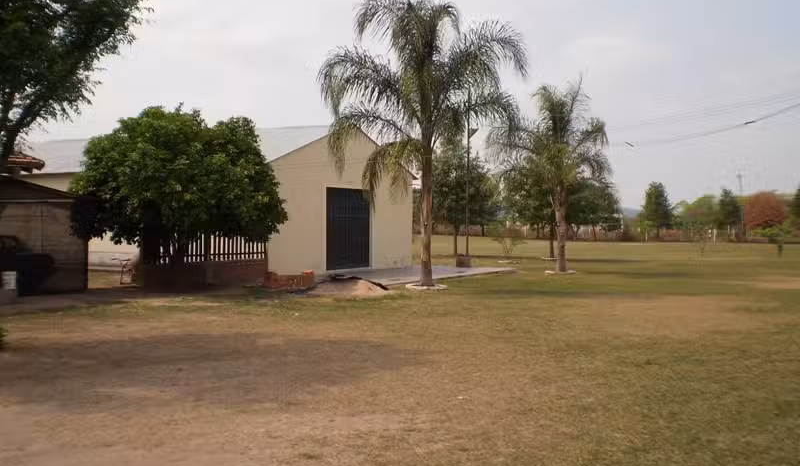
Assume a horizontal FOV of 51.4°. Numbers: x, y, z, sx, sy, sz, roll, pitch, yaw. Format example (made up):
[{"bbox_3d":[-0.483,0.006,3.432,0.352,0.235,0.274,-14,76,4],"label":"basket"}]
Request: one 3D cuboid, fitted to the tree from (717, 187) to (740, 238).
[{"bbox_3d":[33.166,-1.788,83.991,2.600,5.200,2.600,0,1,0],"label":"tree"}]

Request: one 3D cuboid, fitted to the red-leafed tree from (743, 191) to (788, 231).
[{"bbox_3d":[38.659,-1.696,87.992,4.900,4.700,4.700,0,1,0],"label":"red-leafed tree"}]

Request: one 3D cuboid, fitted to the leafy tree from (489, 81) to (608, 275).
[{"bbox_3d":[5.318,-2.038,29.383,4.300,6.750,4.200,0,1,0],"label":"leafy tree"}]

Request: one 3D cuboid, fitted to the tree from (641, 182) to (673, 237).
[{"bbox_3d":[25.897,-2.088,83.988,3.250,5.800,3.200,0,1,0],"label":"tree"}]

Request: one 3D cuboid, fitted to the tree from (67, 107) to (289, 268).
[{"bbox_3d":[-5.644,-0.834,21.194,5.600,4.500,5.000,0,1,0],"label":"tree"}]

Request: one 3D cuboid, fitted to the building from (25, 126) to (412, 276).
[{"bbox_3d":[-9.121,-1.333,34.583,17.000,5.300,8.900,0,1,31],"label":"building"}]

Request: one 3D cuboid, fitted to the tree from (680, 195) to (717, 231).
[{"bbox_3d":[35.877,-2.163,100.000,4.400,4.800,4.300,0,0,0],"label":"tree"}]

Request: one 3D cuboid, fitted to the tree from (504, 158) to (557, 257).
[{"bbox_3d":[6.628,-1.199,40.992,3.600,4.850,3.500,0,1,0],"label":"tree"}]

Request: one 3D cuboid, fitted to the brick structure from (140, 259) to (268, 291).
[{"bbox_3d":[-4.951,1.054,21.412,3.260,0.740,0.300,0,1,-25],"label":"brick structure"}]

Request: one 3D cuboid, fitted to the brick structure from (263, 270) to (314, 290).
[{"bbox_3d":[-2.975,1.167,22.213,1.380,0.480,0.600,0,1,-24],"label":"brick structure"}]

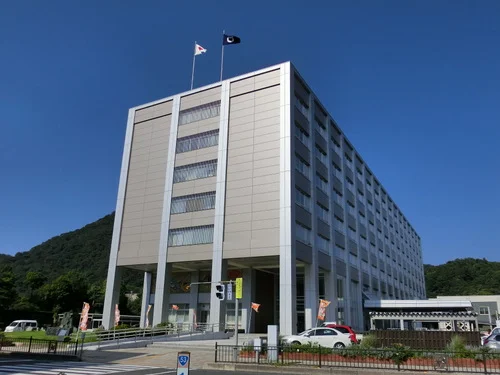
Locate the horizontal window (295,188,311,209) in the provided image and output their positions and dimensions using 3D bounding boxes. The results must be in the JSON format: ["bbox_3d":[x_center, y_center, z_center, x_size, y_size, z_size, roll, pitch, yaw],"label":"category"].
[{"bbox_3d":[5.514,1.474,44.974,0.160,1.920,4.600,-9,-21,27],"label":"horizontal window"}]

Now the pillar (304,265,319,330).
[{"bbox_3d":[6.522,11.754,44.350,1.200,7.120,1.120,-9,-21,27],"label":"pillar"}]

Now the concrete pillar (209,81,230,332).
[{"bbox_3d":[-2.870,0.976,46.451,1.140,28.460,1.200,-9,-21,27],"label":"concrete pillar"}]

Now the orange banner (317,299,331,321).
[{"bbox_3d":[4.123,6.861,23.500,0.700,1.120,0.150,-2,-19,9],"label":"orange banner"}]

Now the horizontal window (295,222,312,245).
[{"bbox_3d":[5.427,5.095,43.760,0.160,1.920,4.600,-9,-21,27],"label":"horizontal window"}]

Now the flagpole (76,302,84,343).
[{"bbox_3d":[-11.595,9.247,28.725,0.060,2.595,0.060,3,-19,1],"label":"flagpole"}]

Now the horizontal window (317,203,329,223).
[{"bbox_3d":[8.474,3.155,48.776,0.180,1.935,4.672,-9,-21,27],"label":"horizontal window"}]

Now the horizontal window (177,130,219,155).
[{"bbox_3d":[-5.988,-5.134,48.071,5.949,1.971,0.180,-9,-21,27],"label":"horizontal window"}]

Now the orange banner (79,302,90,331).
[{"bbox_3d":[-11.140,8.715,28.300,0.580,1.800,0.200,8,-20,-19],"label":"orange banner"}]

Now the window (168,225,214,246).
[{"bbox_3d":[-6.286,5.233,44.813,5.876,1.982,0.250,-9,-21,27],"label":"window"}]

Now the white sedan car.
[{"bbox_3d":[4.380,9.830,26.950,4.620,1.460,1.770,-3,-19,11],"label":"white sedan car"}]

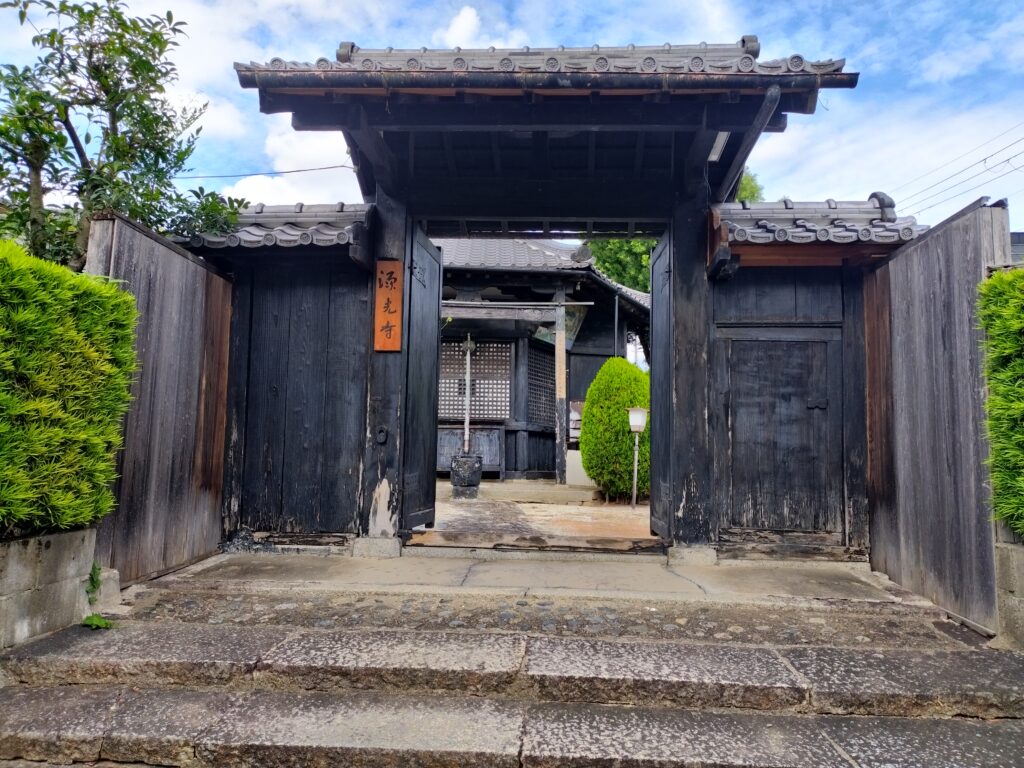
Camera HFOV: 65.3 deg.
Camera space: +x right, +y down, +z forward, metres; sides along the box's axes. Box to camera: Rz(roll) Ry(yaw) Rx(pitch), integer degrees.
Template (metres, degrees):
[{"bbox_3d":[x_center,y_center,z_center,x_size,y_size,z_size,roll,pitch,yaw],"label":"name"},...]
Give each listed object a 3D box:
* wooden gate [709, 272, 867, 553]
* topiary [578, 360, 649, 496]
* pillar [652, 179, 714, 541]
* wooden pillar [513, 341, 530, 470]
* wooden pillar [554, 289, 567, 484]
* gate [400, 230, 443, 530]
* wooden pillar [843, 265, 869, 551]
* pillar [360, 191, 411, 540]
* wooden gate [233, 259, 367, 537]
[{"bbox_3d":[2.163,0.207,6.324,1.228,2.281,0.140,1,-5,3],"label":"wooden gate"},{"bbox_3d":[1.484,0.619,11.133,1.052,2.019,1.060,1,-5,3],"label":"topiary"},{"bbox_3d":[1.411,-0.181,6.398,0.267,2.849,0.270,1,-5,3],"label":"pillar"},{"bbox_3d":[0.200,0.370,14.530,0.213,2.461,0.200,1,-5,3],"label":"wooden pillar"},{"bbox_3d":[0.788,0.030,12.905,0.155,3.158,0.160,1,-5,3],"label":"wooden pillar"},{"bbox_3d":[-0.821,-0.063,7.073,0.070,2.576,1.030,0,-5,9],"label":"gate"},{"bbox_3d":[2.681,0.173,6.308,0.168,2.232,0.170,1,-5,3],"label":"wooden pillar"},{"bbox_3d":[-1.009,-0.191,6.510,0.272,2.819,0.270,1,-5,3],"label":"pillar"},{"bbox_3d":[-1.717,0.085,6.523,1.082,2.230,0.120,1,-5,3],"label":"wooden gate"}]

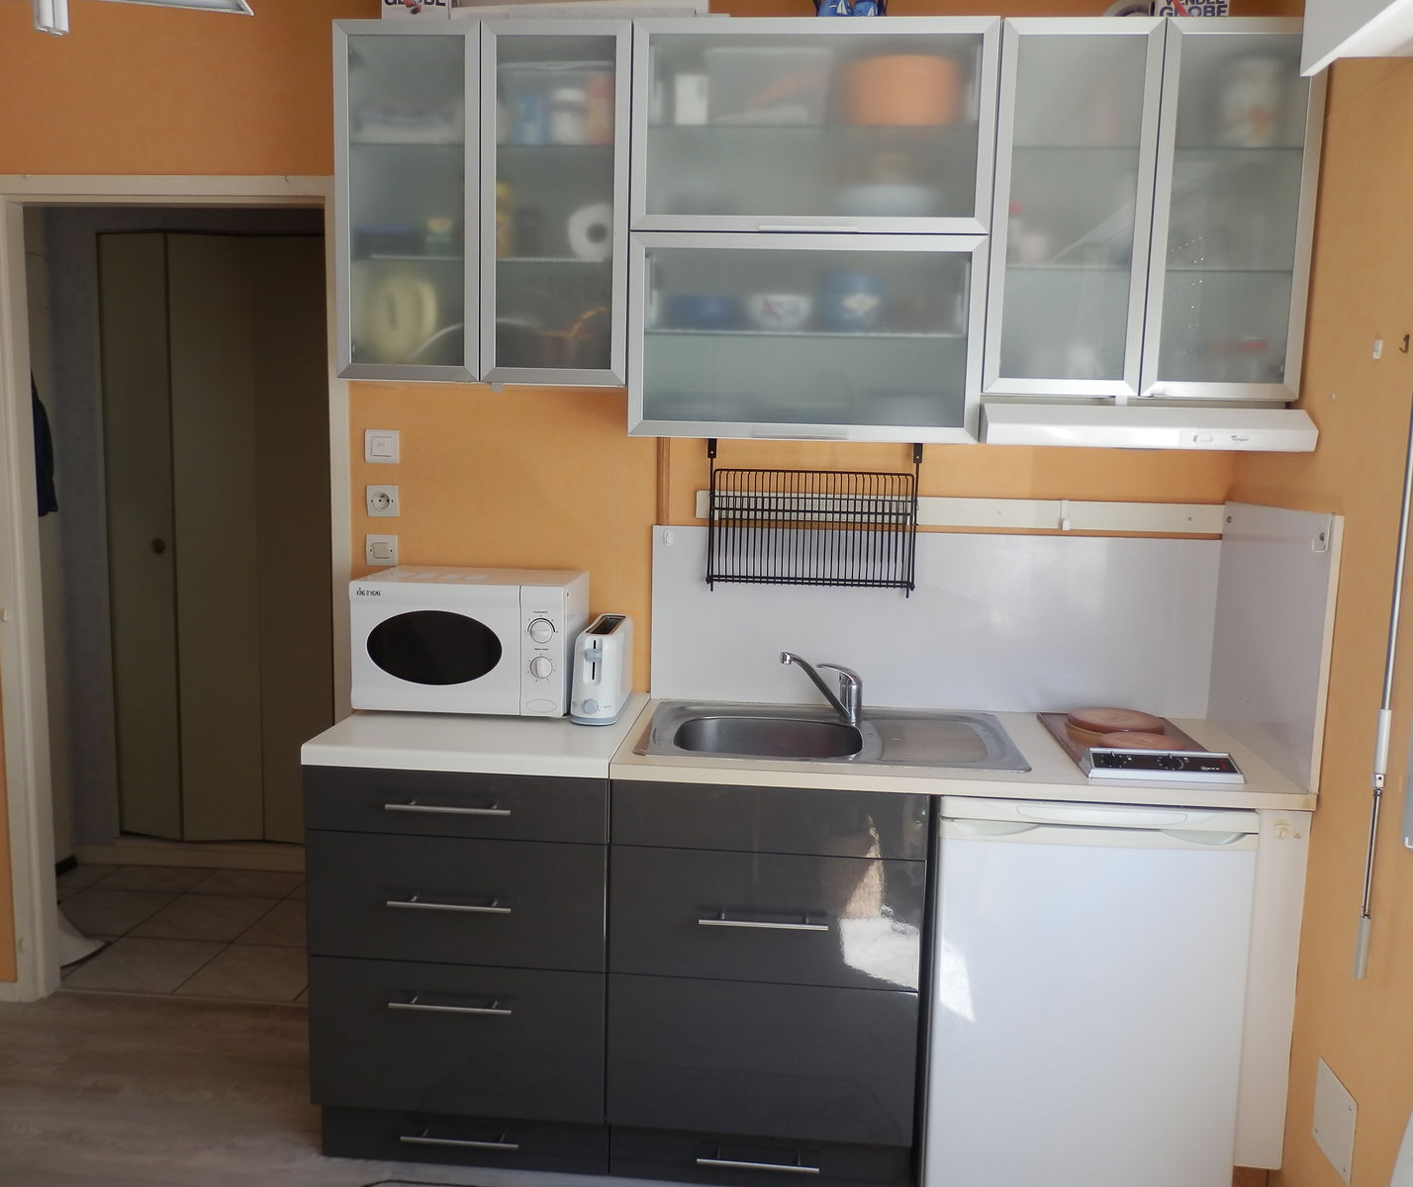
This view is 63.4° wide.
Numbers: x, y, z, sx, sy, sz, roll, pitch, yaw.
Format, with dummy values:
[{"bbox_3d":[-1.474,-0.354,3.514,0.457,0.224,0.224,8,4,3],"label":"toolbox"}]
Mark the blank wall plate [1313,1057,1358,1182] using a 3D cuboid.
[{"bbox_3d":[1.086,0.904,1.976,0.008,0.148,0.143,2,7,4],"label":"blank wall plate"}]

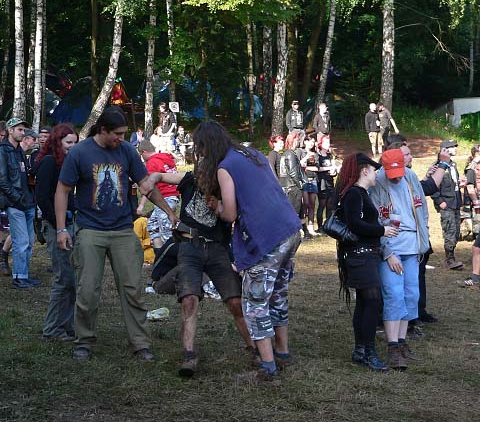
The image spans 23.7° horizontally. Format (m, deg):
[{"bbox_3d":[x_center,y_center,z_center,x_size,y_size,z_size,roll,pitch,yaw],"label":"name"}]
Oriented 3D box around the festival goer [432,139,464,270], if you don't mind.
[{"bbox_3d":[2.819,-0.083,15.500,0.480,1.770,0.550,2,3,41],"label":"festival goer"}]

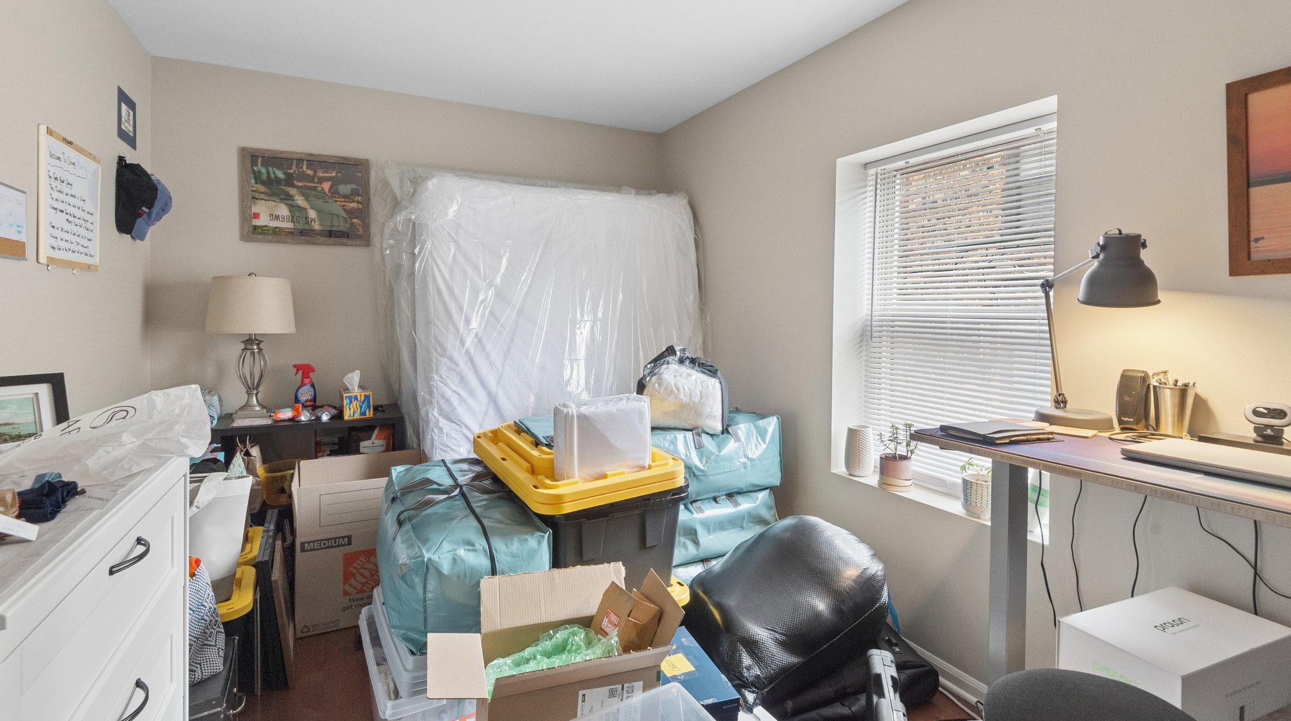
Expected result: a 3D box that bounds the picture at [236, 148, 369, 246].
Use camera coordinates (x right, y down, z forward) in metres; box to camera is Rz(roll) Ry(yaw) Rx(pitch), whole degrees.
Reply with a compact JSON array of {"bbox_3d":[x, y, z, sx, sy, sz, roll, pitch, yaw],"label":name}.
[{"bbox_3d":[-1.737,-0.833,2.945,0.575,0.455,0.025,-2,5,-27],"label":"picture"}]

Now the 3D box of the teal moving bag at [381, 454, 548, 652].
[{"bbox_3d":[-0.590,0.545,1.800,0.380,0.310,0.680,-2,5,-29],"label":"teal moving bag"}]

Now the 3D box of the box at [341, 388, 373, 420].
[{"bbox_3d":[-1.370,0.208,2.746,0.115,0.125,0.115,-2,5,-29],"label":"box"}]

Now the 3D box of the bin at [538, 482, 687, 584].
[{"bbox_3d":[-0.275,0.580,2.127,0.520,0.370,0.760,-3,5,-31],"label":"bin"}]

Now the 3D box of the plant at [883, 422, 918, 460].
[{"bbox_3d":[0.973,0.307,2.192,0.115,0.145,0.125,-2,4,-28],"label":"plant"}]

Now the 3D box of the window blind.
[{"bbox_3d":[1.138,-0.148,2.151,0.045,1.250,0.835,-2,5,-27],"label":"window blind"}]

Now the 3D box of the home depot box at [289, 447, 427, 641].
[{"bbox_3d":[-1.200,0.755,2.515,0.540,0.580,0.420,-2,4,-25],"label":"home depot box"}]

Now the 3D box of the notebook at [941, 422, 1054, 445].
[{"bbox_3d":[0.807,0.163,1.310,0.180,0.030,0.135,-1,4,-25],"label":"notebook"}]

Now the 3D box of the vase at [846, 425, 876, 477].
[{"bbox_3d":[0.897,0.374,2.383,0.122,0.207,0.122,-2,4,-28],"label":"vase"}]

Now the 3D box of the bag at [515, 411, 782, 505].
[{"bbox_3d":[0.170,0.372,2.420,0.680,0.310,0.390,-2,4,-26],"label":"bag"}]

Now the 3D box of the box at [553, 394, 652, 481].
[{"bbox_3d":[-0.136,0.250,1.925,0.300,0.240,0.110,-4,6,-42],"label":"box"}]

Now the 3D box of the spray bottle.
[{"bbox_3d":[-1.662,0.128,2.805,0.105,0.235,0.060,-2,5,-27],"label":"spray bottle"}]

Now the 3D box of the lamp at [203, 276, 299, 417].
[{"bbox_3d":[-1.790,-0.073,2.605,0.340,0.640,0.340,-2,4,-26],"label":"lamp"}]

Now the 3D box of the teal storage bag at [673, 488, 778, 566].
[{"bbox_3d":[0.218,0.693,2.547,0.660,0.265,0.390,-3,5,-33],"label":"teal storage bag"}]

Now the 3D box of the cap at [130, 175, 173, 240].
[{"bbox_3d":[-2.063,-0.642,2.387,0.130,0.270,0.170,-2,5,-27],"label":"cap"}]

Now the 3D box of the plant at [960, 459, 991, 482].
[{"bbox_3d":[1.140,0.372,1.961,0.115,0.088,0.115,-2,5,-27],"label":"plant"}]

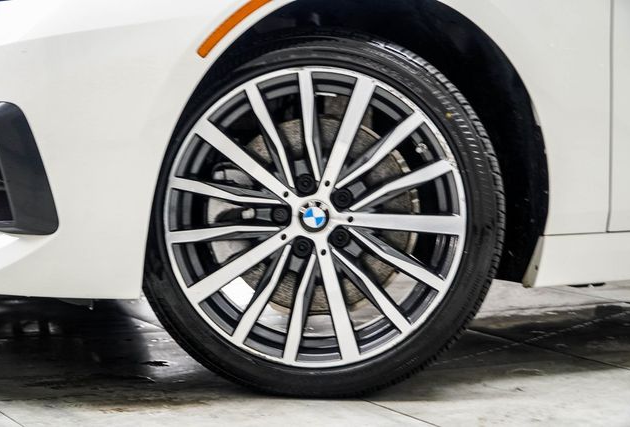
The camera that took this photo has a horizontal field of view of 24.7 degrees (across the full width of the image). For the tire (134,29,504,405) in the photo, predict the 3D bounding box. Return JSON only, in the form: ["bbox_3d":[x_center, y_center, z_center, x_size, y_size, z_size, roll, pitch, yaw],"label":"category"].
[{"bbox_3d":[0.002,-0.003,2.477,0.640,0.635,0.226,0,5,1],"label":"tire"}]

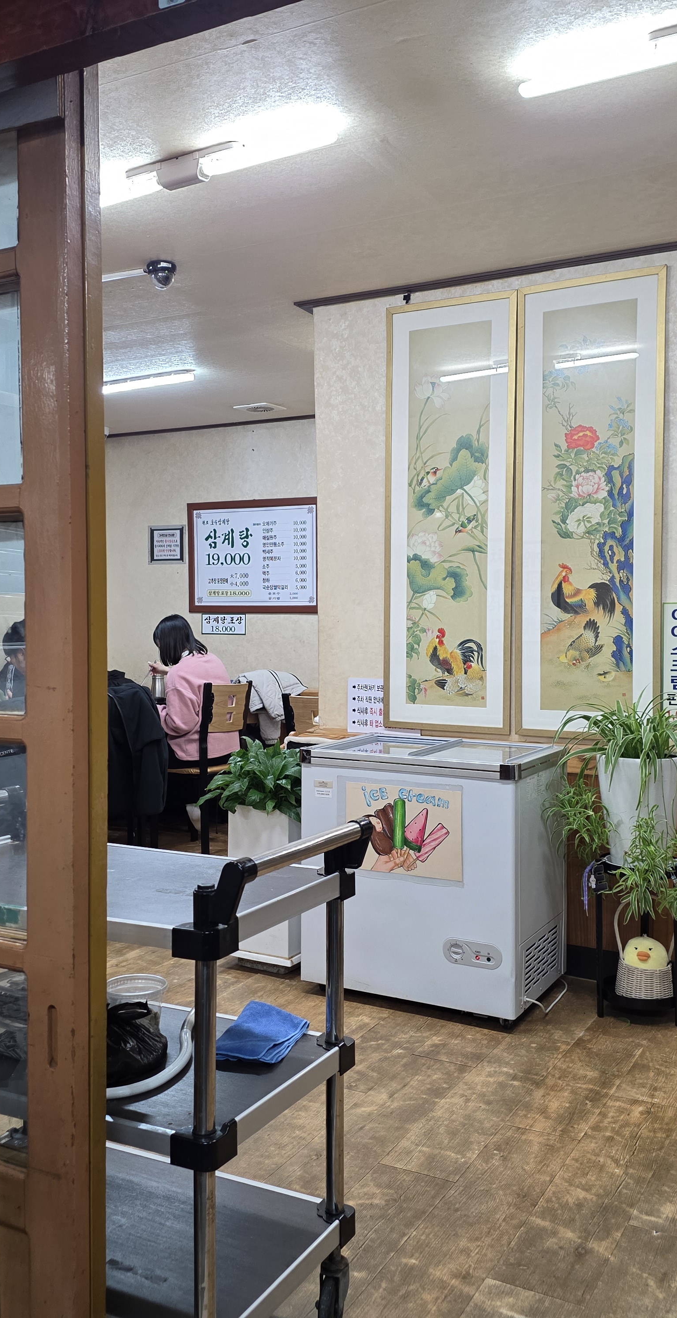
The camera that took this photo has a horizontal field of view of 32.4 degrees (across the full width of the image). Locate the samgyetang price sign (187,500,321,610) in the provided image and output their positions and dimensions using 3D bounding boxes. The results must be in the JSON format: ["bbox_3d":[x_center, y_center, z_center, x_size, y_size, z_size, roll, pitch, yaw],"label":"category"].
[{"bbox_3d":[-0.564,-0.675,7.730,1.078,0.750,0.030,2,3,30],"label":"samgyetang price sign"}]

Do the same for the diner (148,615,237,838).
[{"bbox_3d":[-0.887,0.391,6.607,0.620,1.290,0.480,2,3,38],"label":"diner"}]

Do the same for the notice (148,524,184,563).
[{"bbox_3d":[-1.192,-0.790,8.096,0.315,0.262,0.022,2,3,30],"label":"notice"}]

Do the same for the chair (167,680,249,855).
[{"bbox_3d":[-0.786,0.546,6.080,0.490,0.890,0.430,1,2,28],"label":"chair"}]

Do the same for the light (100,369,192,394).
[{"bbox_3d":[-1.261,-1.467,6.312,1.200,0.085,0.100,2,3,32],"label":"light"}]

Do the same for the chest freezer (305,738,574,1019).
[{"bbox_3d":[0.313,0.676,3.755,0.722,0.772,0.480,1,2,29],"label":"chest freezer"}]

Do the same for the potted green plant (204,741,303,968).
[{"bbox_3d":[-0.292,0.667,4.100,0.380,0.770,0.370,1,2,28],"label":"potted green plant"}]

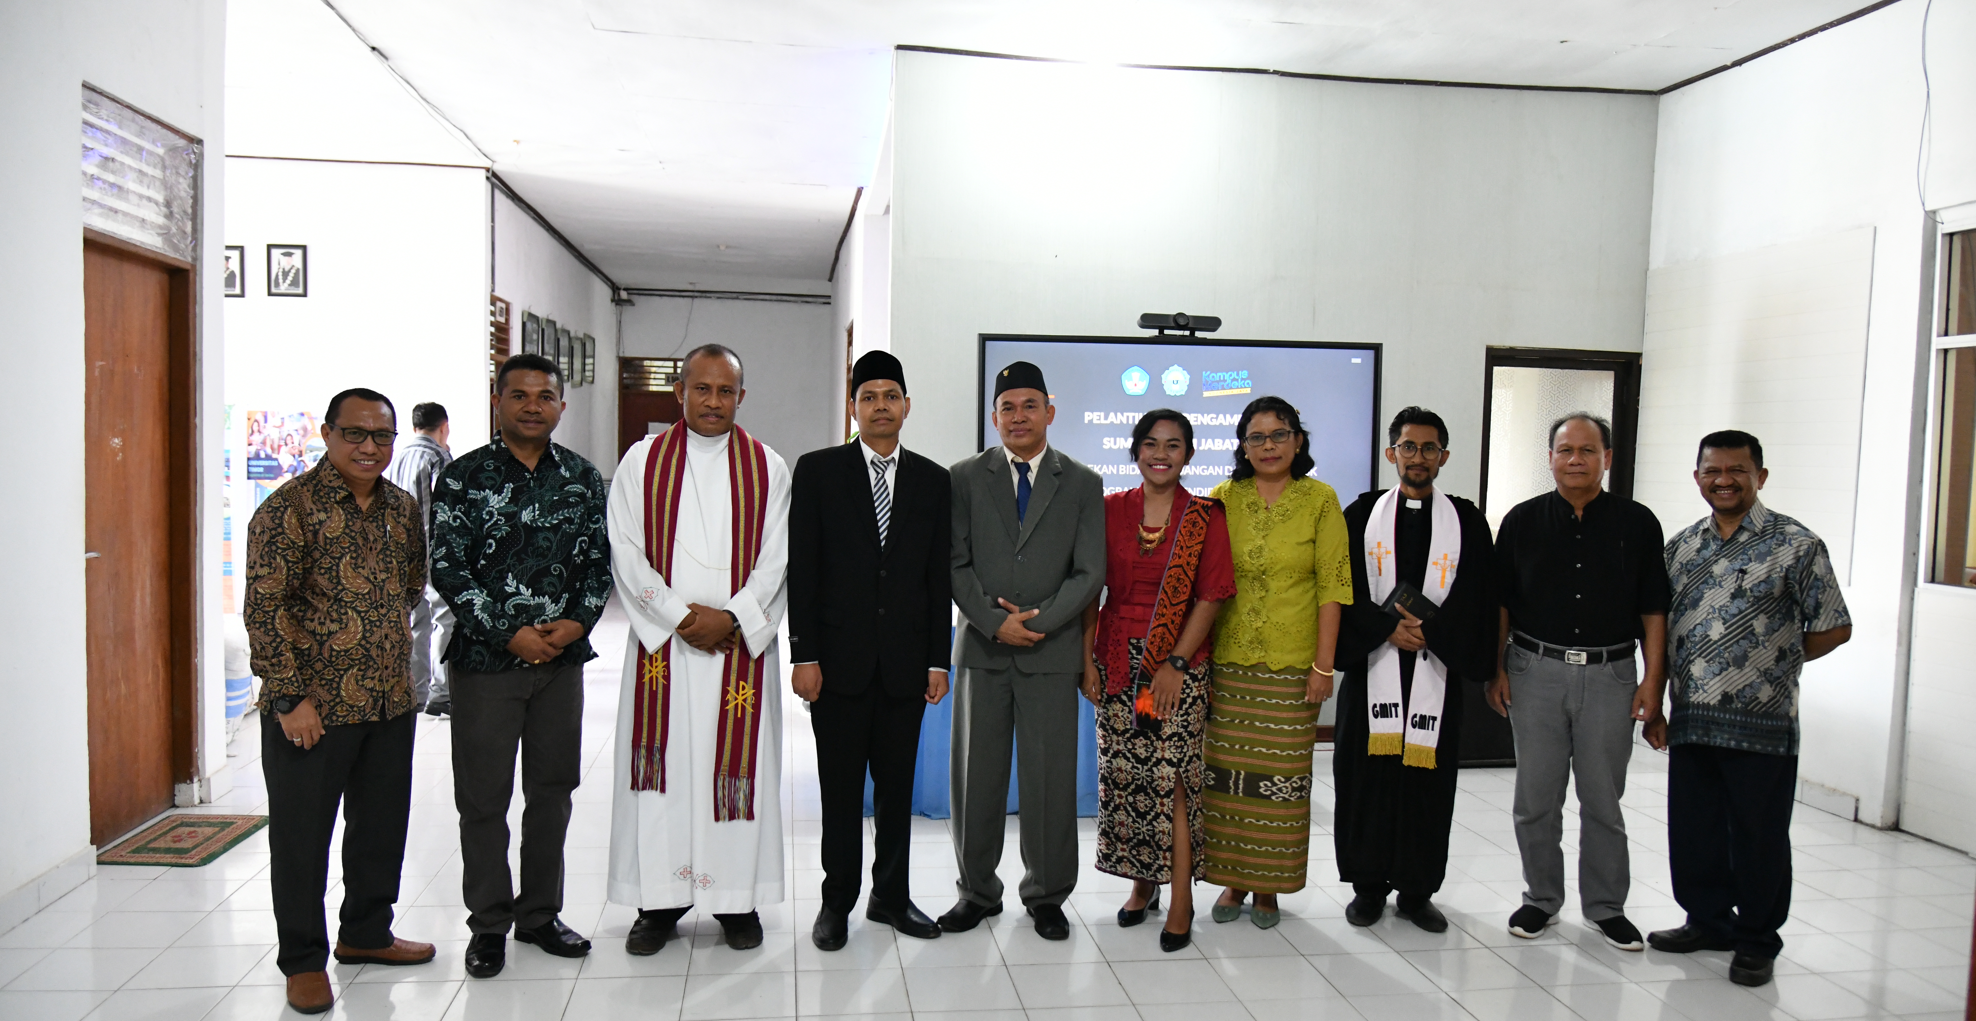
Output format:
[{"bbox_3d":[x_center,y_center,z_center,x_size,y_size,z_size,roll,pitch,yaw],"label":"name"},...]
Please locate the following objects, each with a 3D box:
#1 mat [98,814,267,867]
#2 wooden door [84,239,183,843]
[{"bbox_3d":[-2.908,1.195,4.774,0.410,0.012,0.610,1,3,-9],"label":"mat"},{"bbox_3d":[-3.147,0.143,4.775,0.055,2.100,0.770,1,3,-9],"label":"wooden door"}]

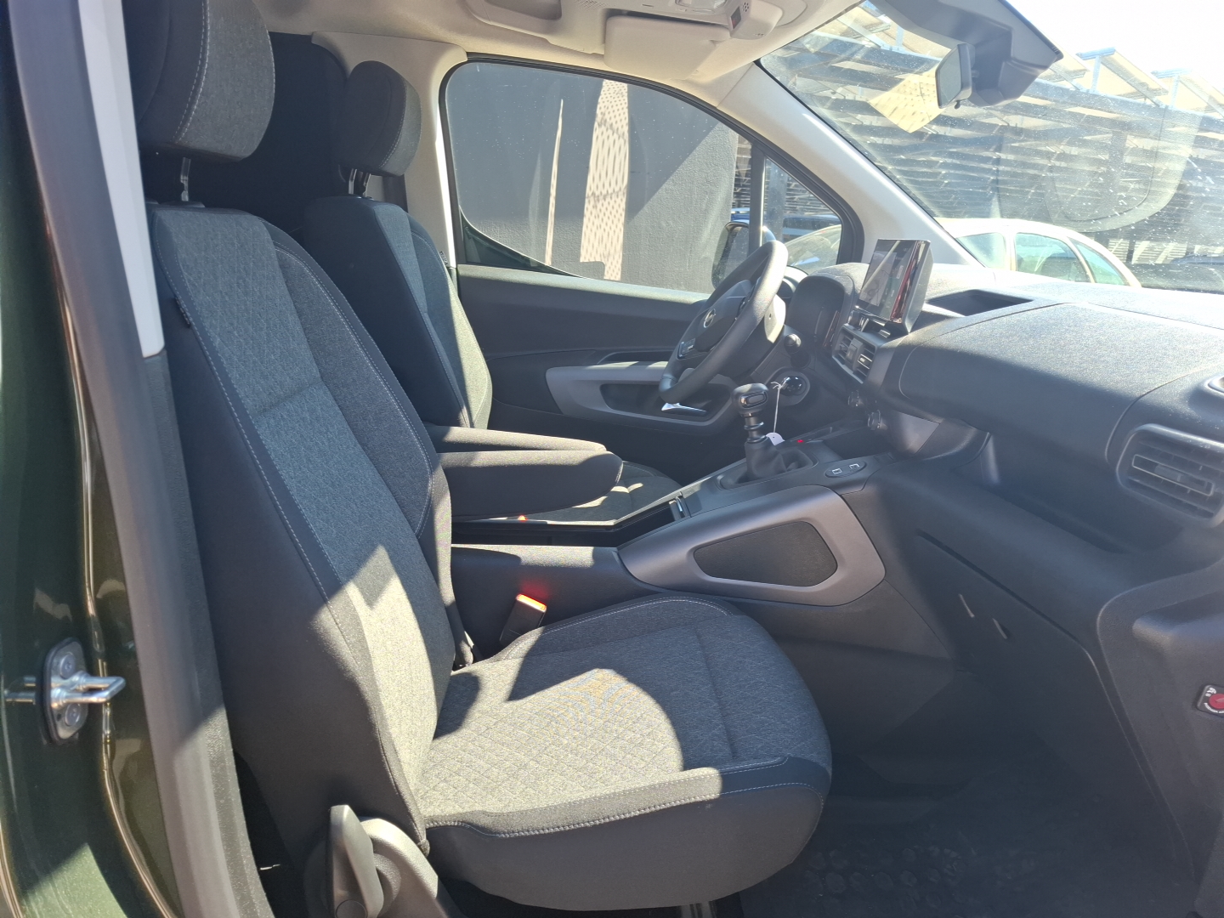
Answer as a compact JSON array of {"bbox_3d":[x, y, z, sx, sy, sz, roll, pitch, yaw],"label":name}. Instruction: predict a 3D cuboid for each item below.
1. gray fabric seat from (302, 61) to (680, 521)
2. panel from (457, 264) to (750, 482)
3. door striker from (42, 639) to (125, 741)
[{"bbox_3d":[-0.163,-0.193,1.614,0.790,1.085,0.540,0,16,-2],"label":"gray fabric seat"},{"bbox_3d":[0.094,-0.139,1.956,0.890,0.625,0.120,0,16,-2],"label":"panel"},{"bbox_3d":[-0.318,0.143,0.496,0.035,0.065,0.036,0,16,-2],"label":"door striker"}]

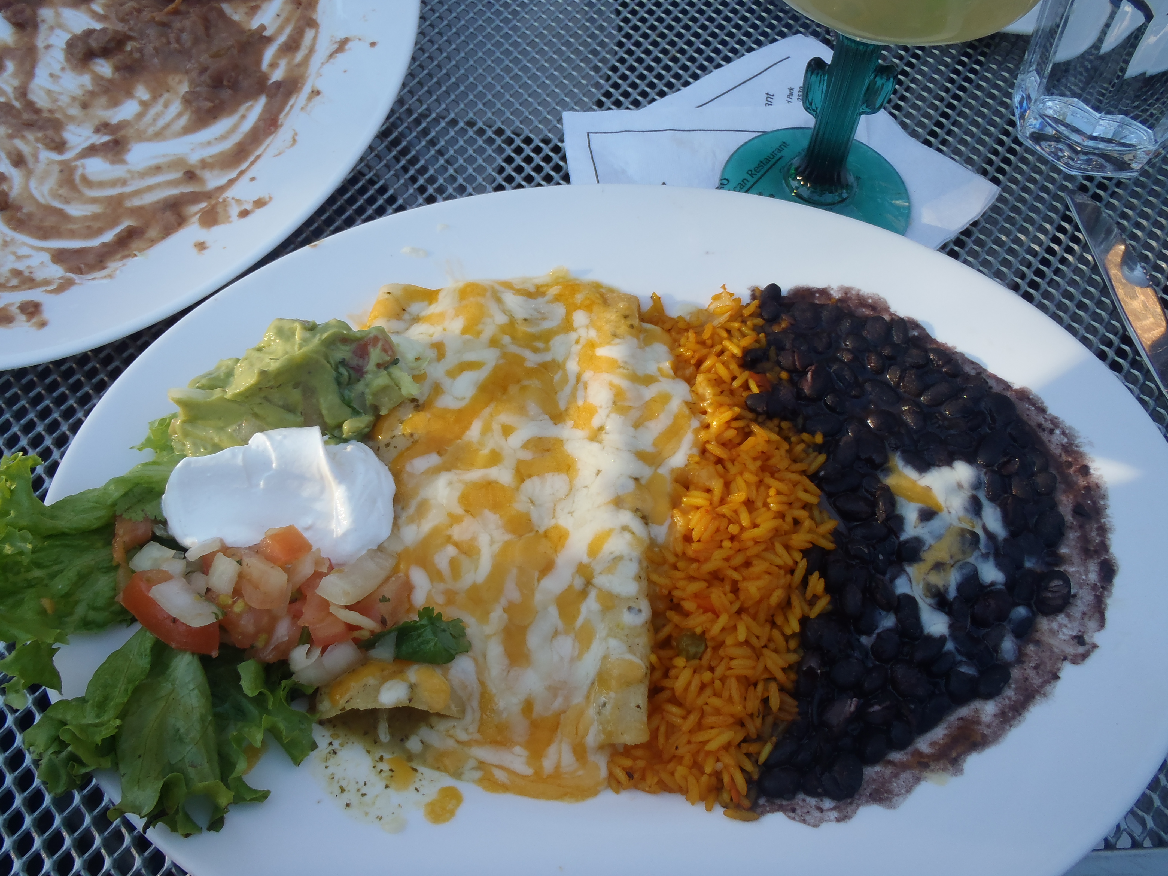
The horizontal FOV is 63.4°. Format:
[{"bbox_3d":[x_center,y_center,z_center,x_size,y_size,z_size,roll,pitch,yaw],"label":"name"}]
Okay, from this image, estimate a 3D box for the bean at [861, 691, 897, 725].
[{"bbox_3d":[0.084,0.077,0.268,0.011,0.008,0.008,-24,63,-15],"label":"bean"}]

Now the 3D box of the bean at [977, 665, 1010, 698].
[{"bbox_3d":[0.119,0.071,0.274,0.012,0.007,0.009,-30,65,-17],"label":"bean"}]

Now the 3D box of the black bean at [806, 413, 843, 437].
[{"bbox_3d":[0.080,-0.004,0.315,0.013,0.007,0.008,2,60,-1],"label":"black bean"}]

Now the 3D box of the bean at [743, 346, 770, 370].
[{"bbox_3d":[0.058,-0.027,0.319,0.010,0.006,0.007,-13,61,-9],"label":"bean"}]

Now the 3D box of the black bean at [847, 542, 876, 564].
[{"bbox_3d":[0.087,0.036,0.297,0.009,0.007,0.007,19,61,10],"label":"black bean"}]

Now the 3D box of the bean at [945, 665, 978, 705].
[{"bbox_3d":[0.109,0.071,0.272,0.009,0.008,0.012,11,60,5],"label":"bean"}]

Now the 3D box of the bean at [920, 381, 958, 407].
[{"bbox_3d":[0.121,-0.015,0.321,0.014,0.007,0.008,-30,65,-17],"label":"bean"}]

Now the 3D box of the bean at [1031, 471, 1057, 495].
[{"bbox_3d":[0.150,0.015,0.307,0.008,0.007,0.009,23,62,12],"label":"bean"}]

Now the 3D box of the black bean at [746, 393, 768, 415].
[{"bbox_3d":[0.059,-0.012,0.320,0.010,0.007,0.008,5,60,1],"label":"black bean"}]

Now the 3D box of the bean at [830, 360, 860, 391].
[{"bbox_3d":[0.089,-0.021,0.324,0.008,0.007,0.013,-25,63,-15],"label":"bean"}]

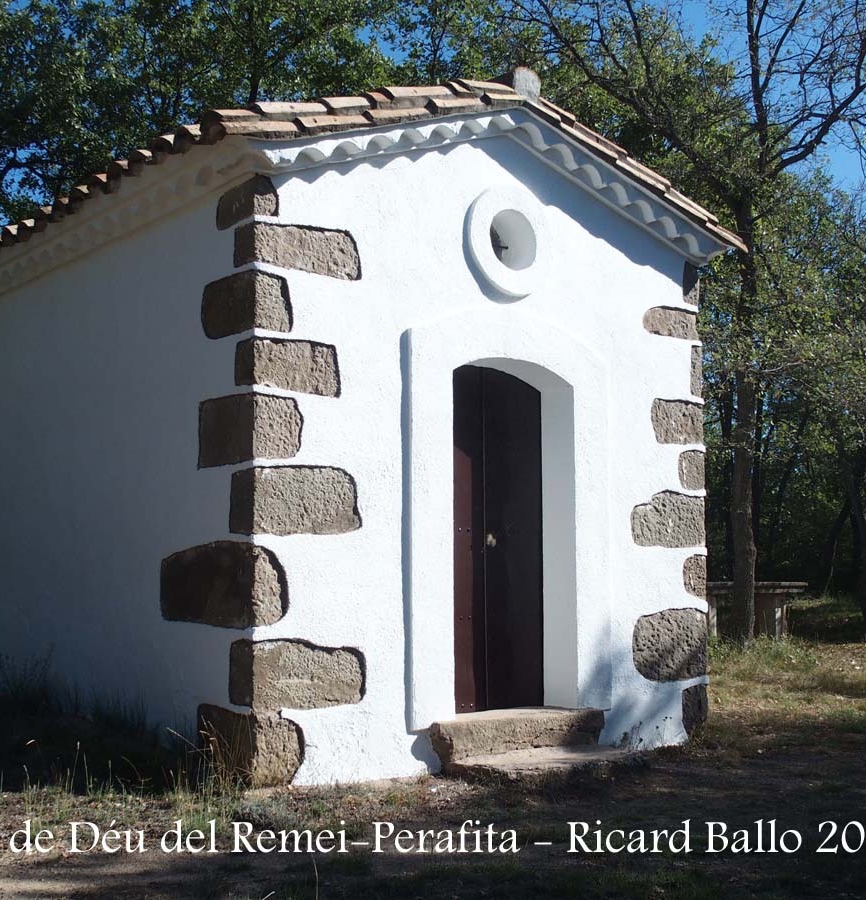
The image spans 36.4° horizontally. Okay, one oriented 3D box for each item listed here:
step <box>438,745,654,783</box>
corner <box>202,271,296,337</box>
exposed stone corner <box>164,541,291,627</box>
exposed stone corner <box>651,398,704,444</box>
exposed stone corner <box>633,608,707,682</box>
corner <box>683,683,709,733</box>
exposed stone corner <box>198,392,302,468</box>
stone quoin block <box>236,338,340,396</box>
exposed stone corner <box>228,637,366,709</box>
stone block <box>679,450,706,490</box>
[{"bbox_3d":[0.659,1.730,7.210,1.135,0.102,0.593,4,-7,-38],"label":"step"},{"bbox_3d":[-1.011,-0.755,7.141,0.225,0.317,0.583,4,-7,-38],"label":"corner"},{"bbox_3d":[-1.199,0.757,7.471,0.211,0.472,1.071,3,-6,-38],"label":"exposed stone corner"},{"bbox_3d":[1.552,-0.173,8.879,0.522,0.302,0.266,4,-7,-38],"label":"exposed stone corner"},{"bbox_3d":[1.464,1.281,8.676,0.716,0.476,0.286,4,-7,-38],"label":"exposed stone corner"},{"bbox_3d":[1.638,1.803,9.268,0.252,0.350,0.525,3,-6,-38],"label":"corner"},{"bbox_3d":[-0.988,-0.094,7.104,0.295,0.363,0.600,4,-7,-38],"label":"exposed stone corner"},{"bbox_3d":[-0.806,-0.446,7.329,0.556,0.291,0.217,3,-6,-38],"label":"stone quoin block"},{"bbox_3d":[-0.708,1.171,6.956,0.706,0.363,0.225,4,-7,-38],"label":"exposed stone corner"},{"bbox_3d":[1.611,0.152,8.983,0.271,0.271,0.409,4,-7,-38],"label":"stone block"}]

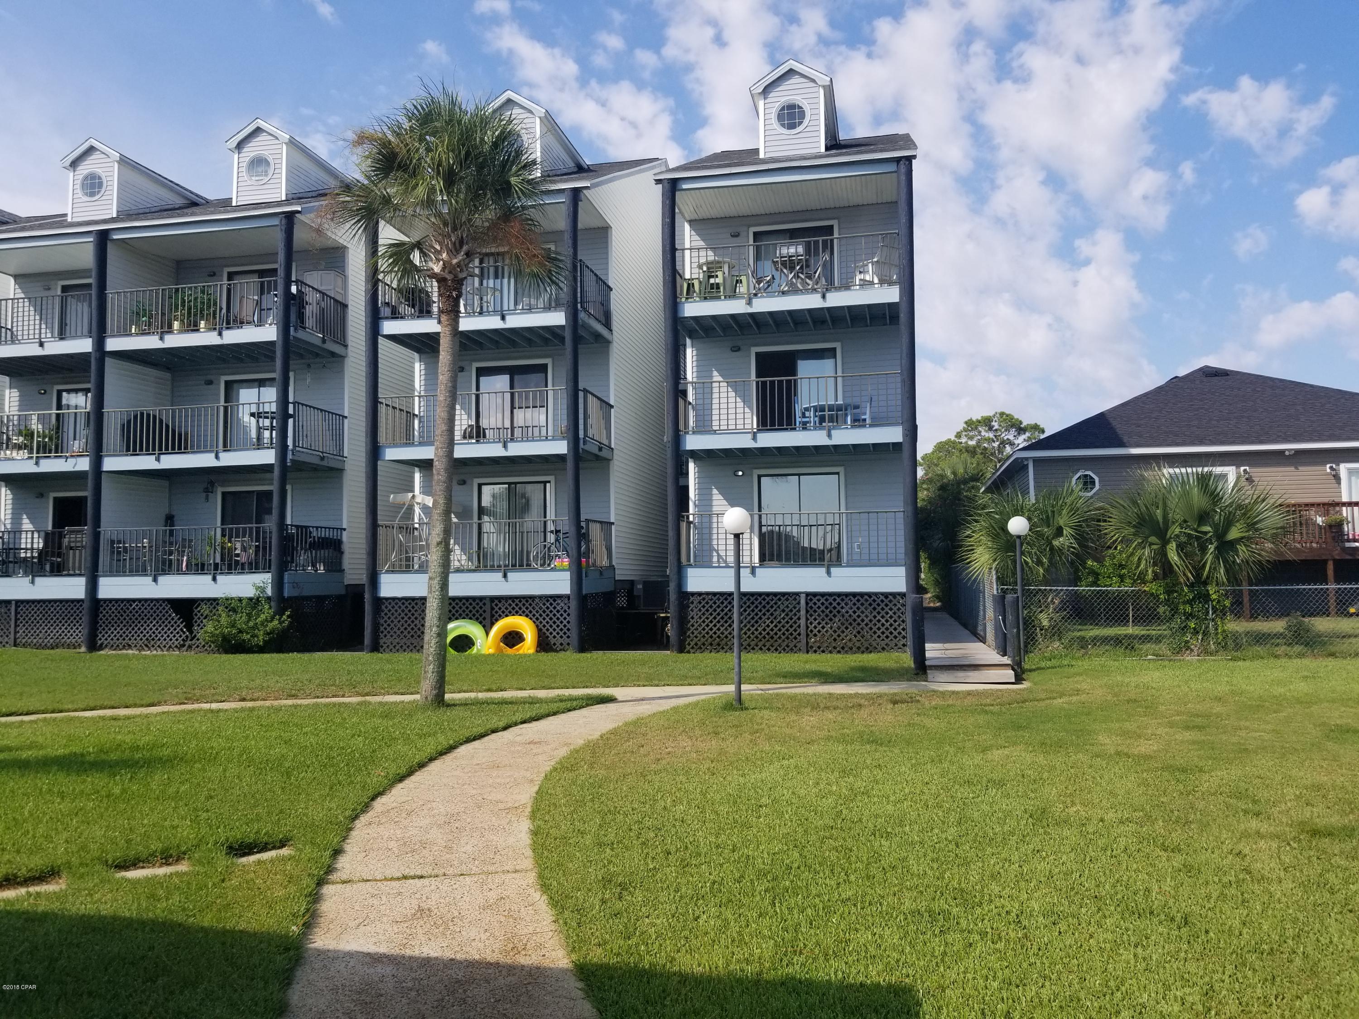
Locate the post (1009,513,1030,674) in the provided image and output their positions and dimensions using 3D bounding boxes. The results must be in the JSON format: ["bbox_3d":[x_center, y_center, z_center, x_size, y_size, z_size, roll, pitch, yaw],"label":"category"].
[{"bbox_3d":[5.102,1.250,15.227,0.325,2.313,0.325,-1,-4,12],"label":"post"}]

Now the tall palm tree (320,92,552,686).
[{"bbox_3d":[-2.965,-1.503,12.656,2.750,7.758,2.800,-1,-4,12],"label":"tall palm tree"}]

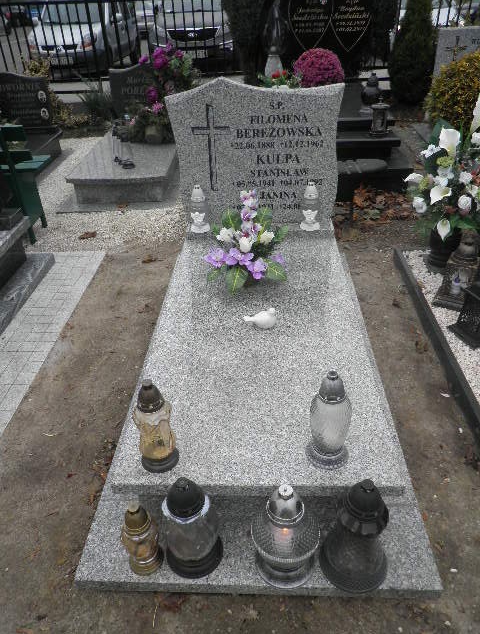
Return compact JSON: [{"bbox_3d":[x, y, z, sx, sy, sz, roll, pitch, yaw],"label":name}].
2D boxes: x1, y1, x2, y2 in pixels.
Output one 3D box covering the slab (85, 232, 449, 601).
[{"bbox_3d":[0.080,0.130,2.150,0.986,0.161,2.013,0,34,3],"label":"slab"}]

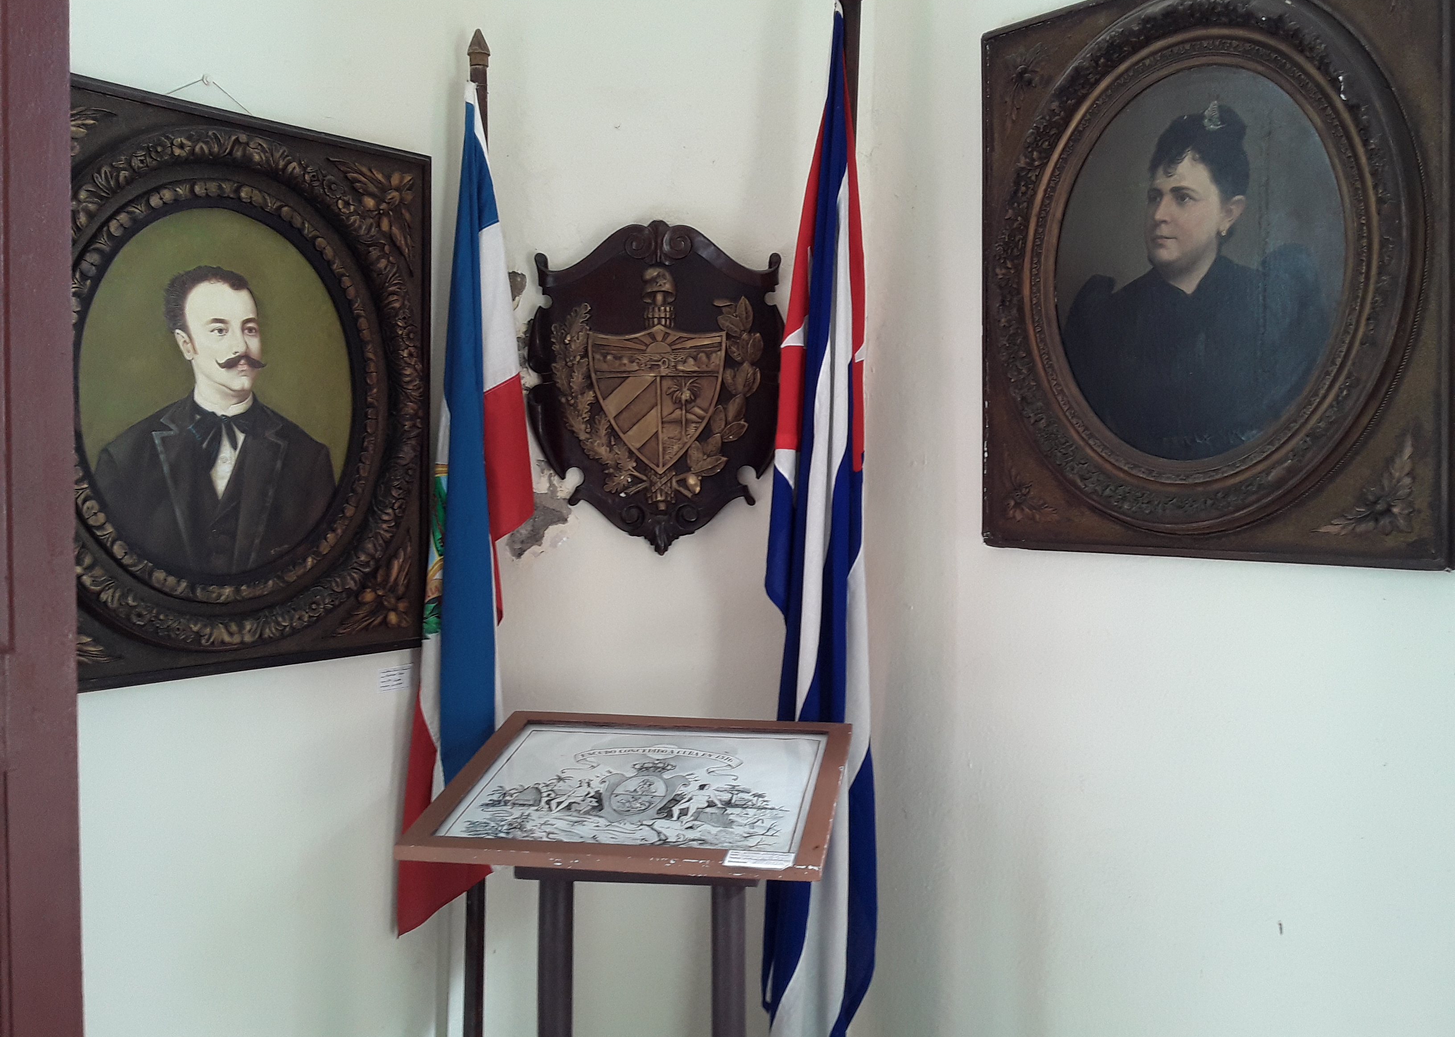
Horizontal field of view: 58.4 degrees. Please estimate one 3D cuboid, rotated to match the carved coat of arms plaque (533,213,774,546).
[{"bbox_3d":[-0.130,-0.246,2.450,0.483,0.622,0.075,0,2,0],"label":"carved coat of arms plaque"}]

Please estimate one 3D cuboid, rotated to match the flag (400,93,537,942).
[{"bbox_3d":[-0.464,-0.018,2.310,0.250,1.510,0.160,0,2,0],"label":"flag"}]

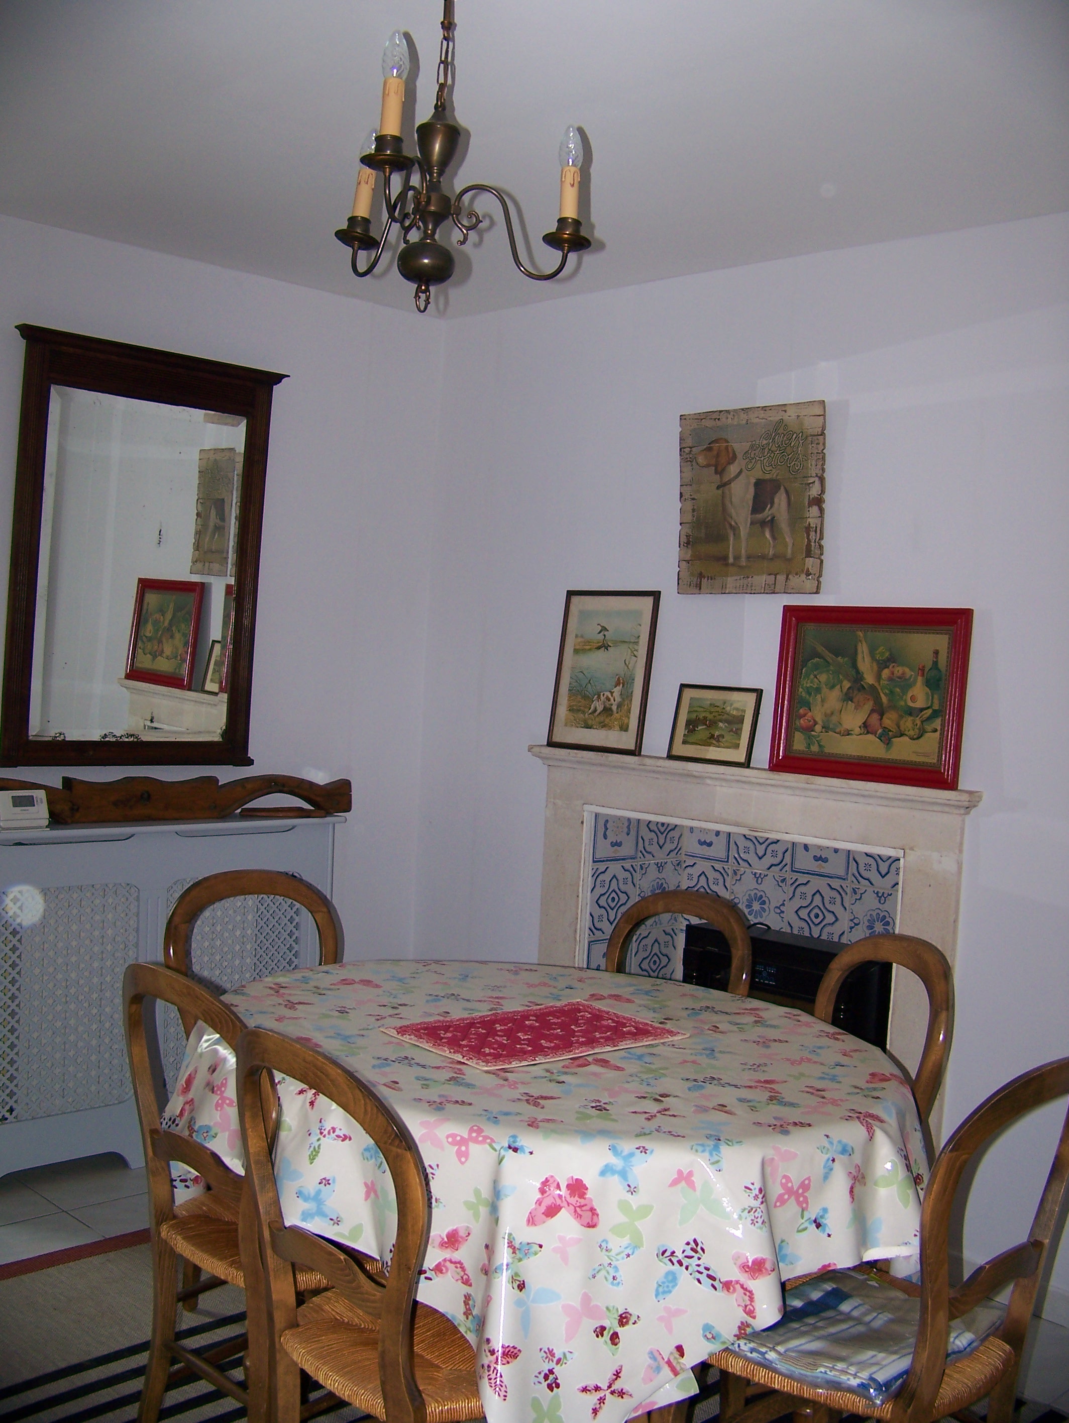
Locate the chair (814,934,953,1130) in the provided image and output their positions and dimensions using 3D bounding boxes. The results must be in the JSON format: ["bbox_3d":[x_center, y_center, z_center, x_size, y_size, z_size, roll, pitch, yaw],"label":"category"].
[{"bbox_3d":[0.481,0.874,2.742,0.470,0.890,0.450,2,2,-23],"label":"chair"}]

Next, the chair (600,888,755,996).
[{"bbox_3d":[0.145,0.844,3.053,0.470,0.890,0.450,2,3,-38],"label":"chair"}]

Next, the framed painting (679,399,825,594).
[{"bbox_3d":[0.551,-0.541,3.705,0.440,0.475,0.030,5,3,43],"label":"framed painting"}]

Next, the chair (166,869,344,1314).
[{"bbox_3d":[-0.475,0.812,2.981,0.470,0.890,0.450,5,3,44],"label":"chair"}]

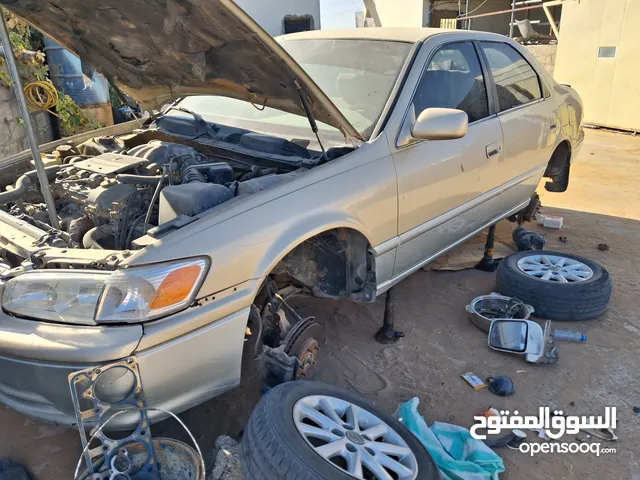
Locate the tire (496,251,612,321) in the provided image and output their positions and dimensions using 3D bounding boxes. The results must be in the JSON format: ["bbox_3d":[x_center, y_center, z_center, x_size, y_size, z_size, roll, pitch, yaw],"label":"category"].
[{"bbox_3d":[1.497,0.276,3.220,0.664,0.210,0.664,0,21,0],"label":"tire"}]

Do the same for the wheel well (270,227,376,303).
[{"bbox_3d":[-0.050,0.105,2.150,0.300,0.400,0.700,18,28,39],"label":"wheel well"}]

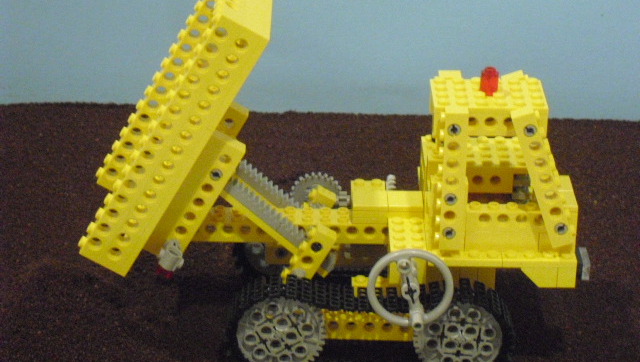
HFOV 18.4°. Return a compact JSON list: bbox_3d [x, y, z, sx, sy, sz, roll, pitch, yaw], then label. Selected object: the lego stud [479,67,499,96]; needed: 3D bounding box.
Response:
[{"bbox_3d":[0.072,-0.043,0.841,0.008,0.011,0.008,1,25,-1],"label":"lego stud"}]

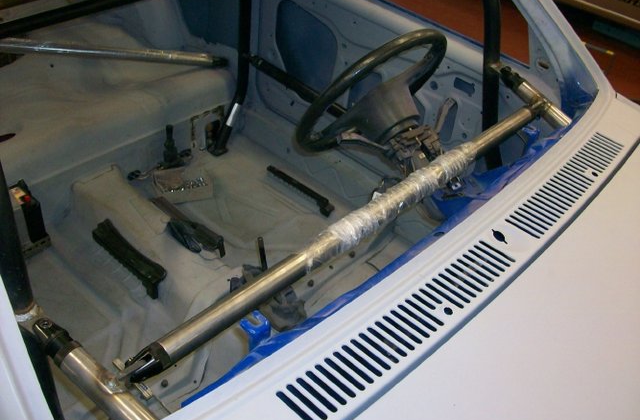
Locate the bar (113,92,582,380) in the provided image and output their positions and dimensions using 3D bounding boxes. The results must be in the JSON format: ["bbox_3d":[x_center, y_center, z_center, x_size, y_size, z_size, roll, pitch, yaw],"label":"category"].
[{"bbox_3d":[0.133,-0.016,1.107,0.045,0.045,1.069,33,47,32],"label":"bar"}]

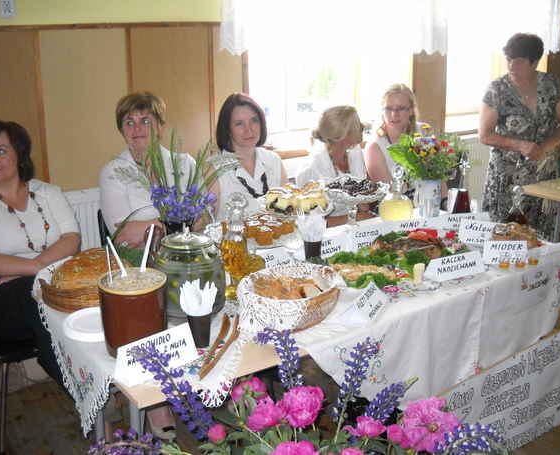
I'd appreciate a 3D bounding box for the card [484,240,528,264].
[{"bbox_3d":[0.874,0.090,2.604,0.166,0.094,0.065,-1,16,2],"label":"card"}]

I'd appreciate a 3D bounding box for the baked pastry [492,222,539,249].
[{"bbox_3d":[0.995,0.035,2.829,0.190,0.068,0.170,-6,17,-17],"label":"baked pastry"}]

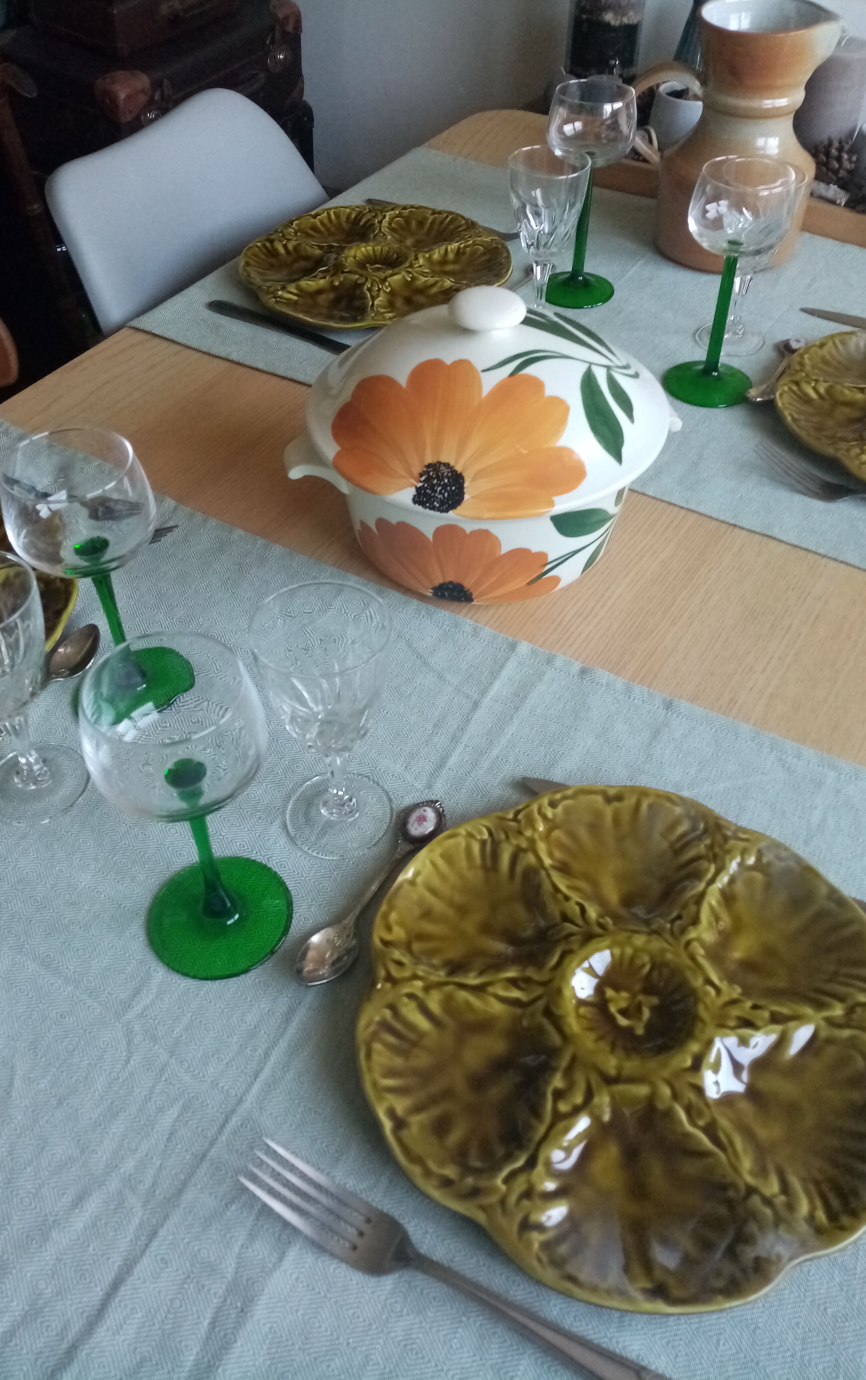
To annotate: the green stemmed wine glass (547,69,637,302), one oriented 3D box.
[{"bbox_3d":[0.135,-0.435,0.916,0.078,0.168,0.078,1,47,-1],"label":"green stemmed wine glass"}]

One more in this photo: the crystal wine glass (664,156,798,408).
[{"bbox_3d":[0.229,-0.314,0.806,0.078,0.168,0.078,1,47,-1],"label":"crystal wine glass"}]

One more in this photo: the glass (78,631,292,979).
[{"bbox_3d":[-0.105,0.056,0.465,0.075,0.171,0.075,0,47,0],"label":"glass"}]

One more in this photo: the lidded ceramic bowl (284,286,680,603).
[{"bbox_3d":[0.034,-0.174,0.669,0.267,0.175,0.232,-10,48,-10],"label":"lidded ceramic bowl"}]

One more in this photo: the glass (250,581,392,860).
[{"bbox_3d":[-0.050,0.020,0.512,0.065,0.140,0.065,1,47,-1],"label":"glass"}]

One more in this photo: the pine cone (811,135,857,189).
[{"bbox_3d":[0.421,-0.556,1.100,0.066,0.066,0.066,24,51,20],"label":"pine cone"}]

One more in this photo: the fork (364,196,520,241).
[{"bbox_3d":[0.018,-0.485,1.072,0.205,0.020,0.025,22,51,19],"label":"fork"}]

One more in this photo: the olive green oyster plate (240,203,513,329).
[{"bbox_3d":[-0.053,-0.402,0.979,0.253,0.026,0.253,1,47,-1],"label":"olive green oyster plate"}]

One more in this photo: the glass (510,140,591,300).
[{"bbox_3d":[0.092,-0.373,0.876,0.065,0.140,0.065,1,47,-1],"label":"glass"}]

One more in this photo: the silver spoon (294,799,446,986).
[{"bbox_3d":[-0.030,0.099,0.525,0.028,0.016,0.128,27,52,22],"label":"silver spoon"}]

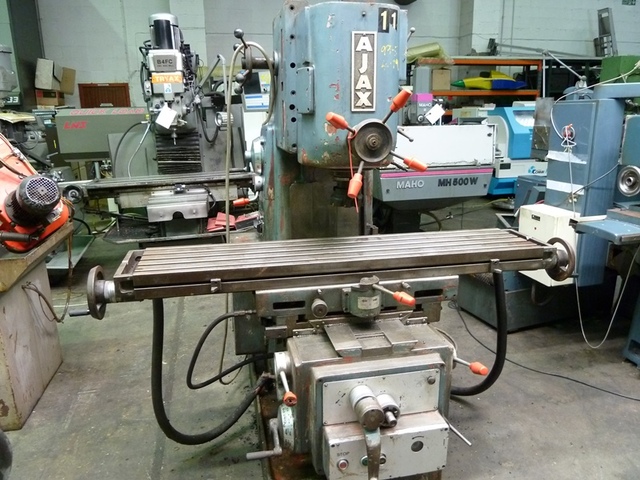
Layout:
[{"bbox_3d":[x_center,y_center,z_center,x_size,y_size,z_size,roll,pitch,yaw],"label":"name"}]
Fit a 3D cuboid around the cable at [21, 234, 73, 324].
[{"bbox_3d":[-1.550,0.213,2.629,0.120,0.430,0.520,-4,15,-13],"label":"cable"}]

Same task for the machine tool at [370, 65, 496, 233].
[{"bbox_3d":[1.151,-1.065,5.716,1.320,2.040,1.400,-5,15,-15],"label":"machine tool"}]

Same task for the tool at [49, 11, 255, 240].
[{"bbox_3d":[-1.528,-0.872,4.521,1.620,2.300,1.400,-7,15,-23],"label":"tool"}]

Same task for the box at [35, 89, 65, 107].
[{"bbox_3d":[-3.916,-2.056,6.691,0.310,0.240,0.290,-4,15,-12],"label":"box"}]

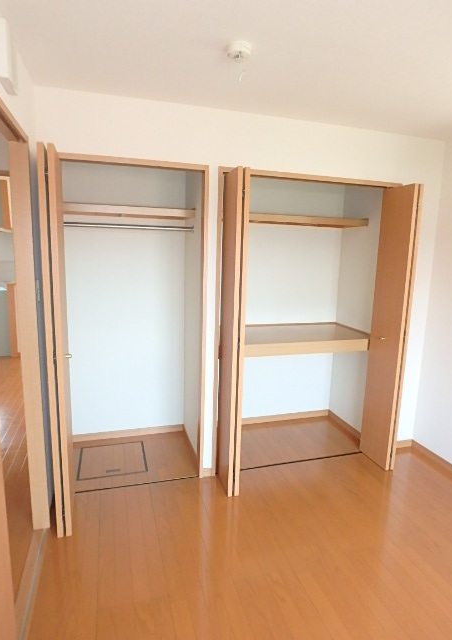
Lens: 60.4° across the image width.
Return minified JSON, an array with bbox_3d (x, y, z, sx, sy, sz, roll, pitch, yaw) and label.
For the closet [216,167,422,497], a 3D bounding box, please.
[{"bbox_3d":[0.531,0.016,2.996,1.385,2.078,1.010,-1,10,-16],"label":"closet"}]

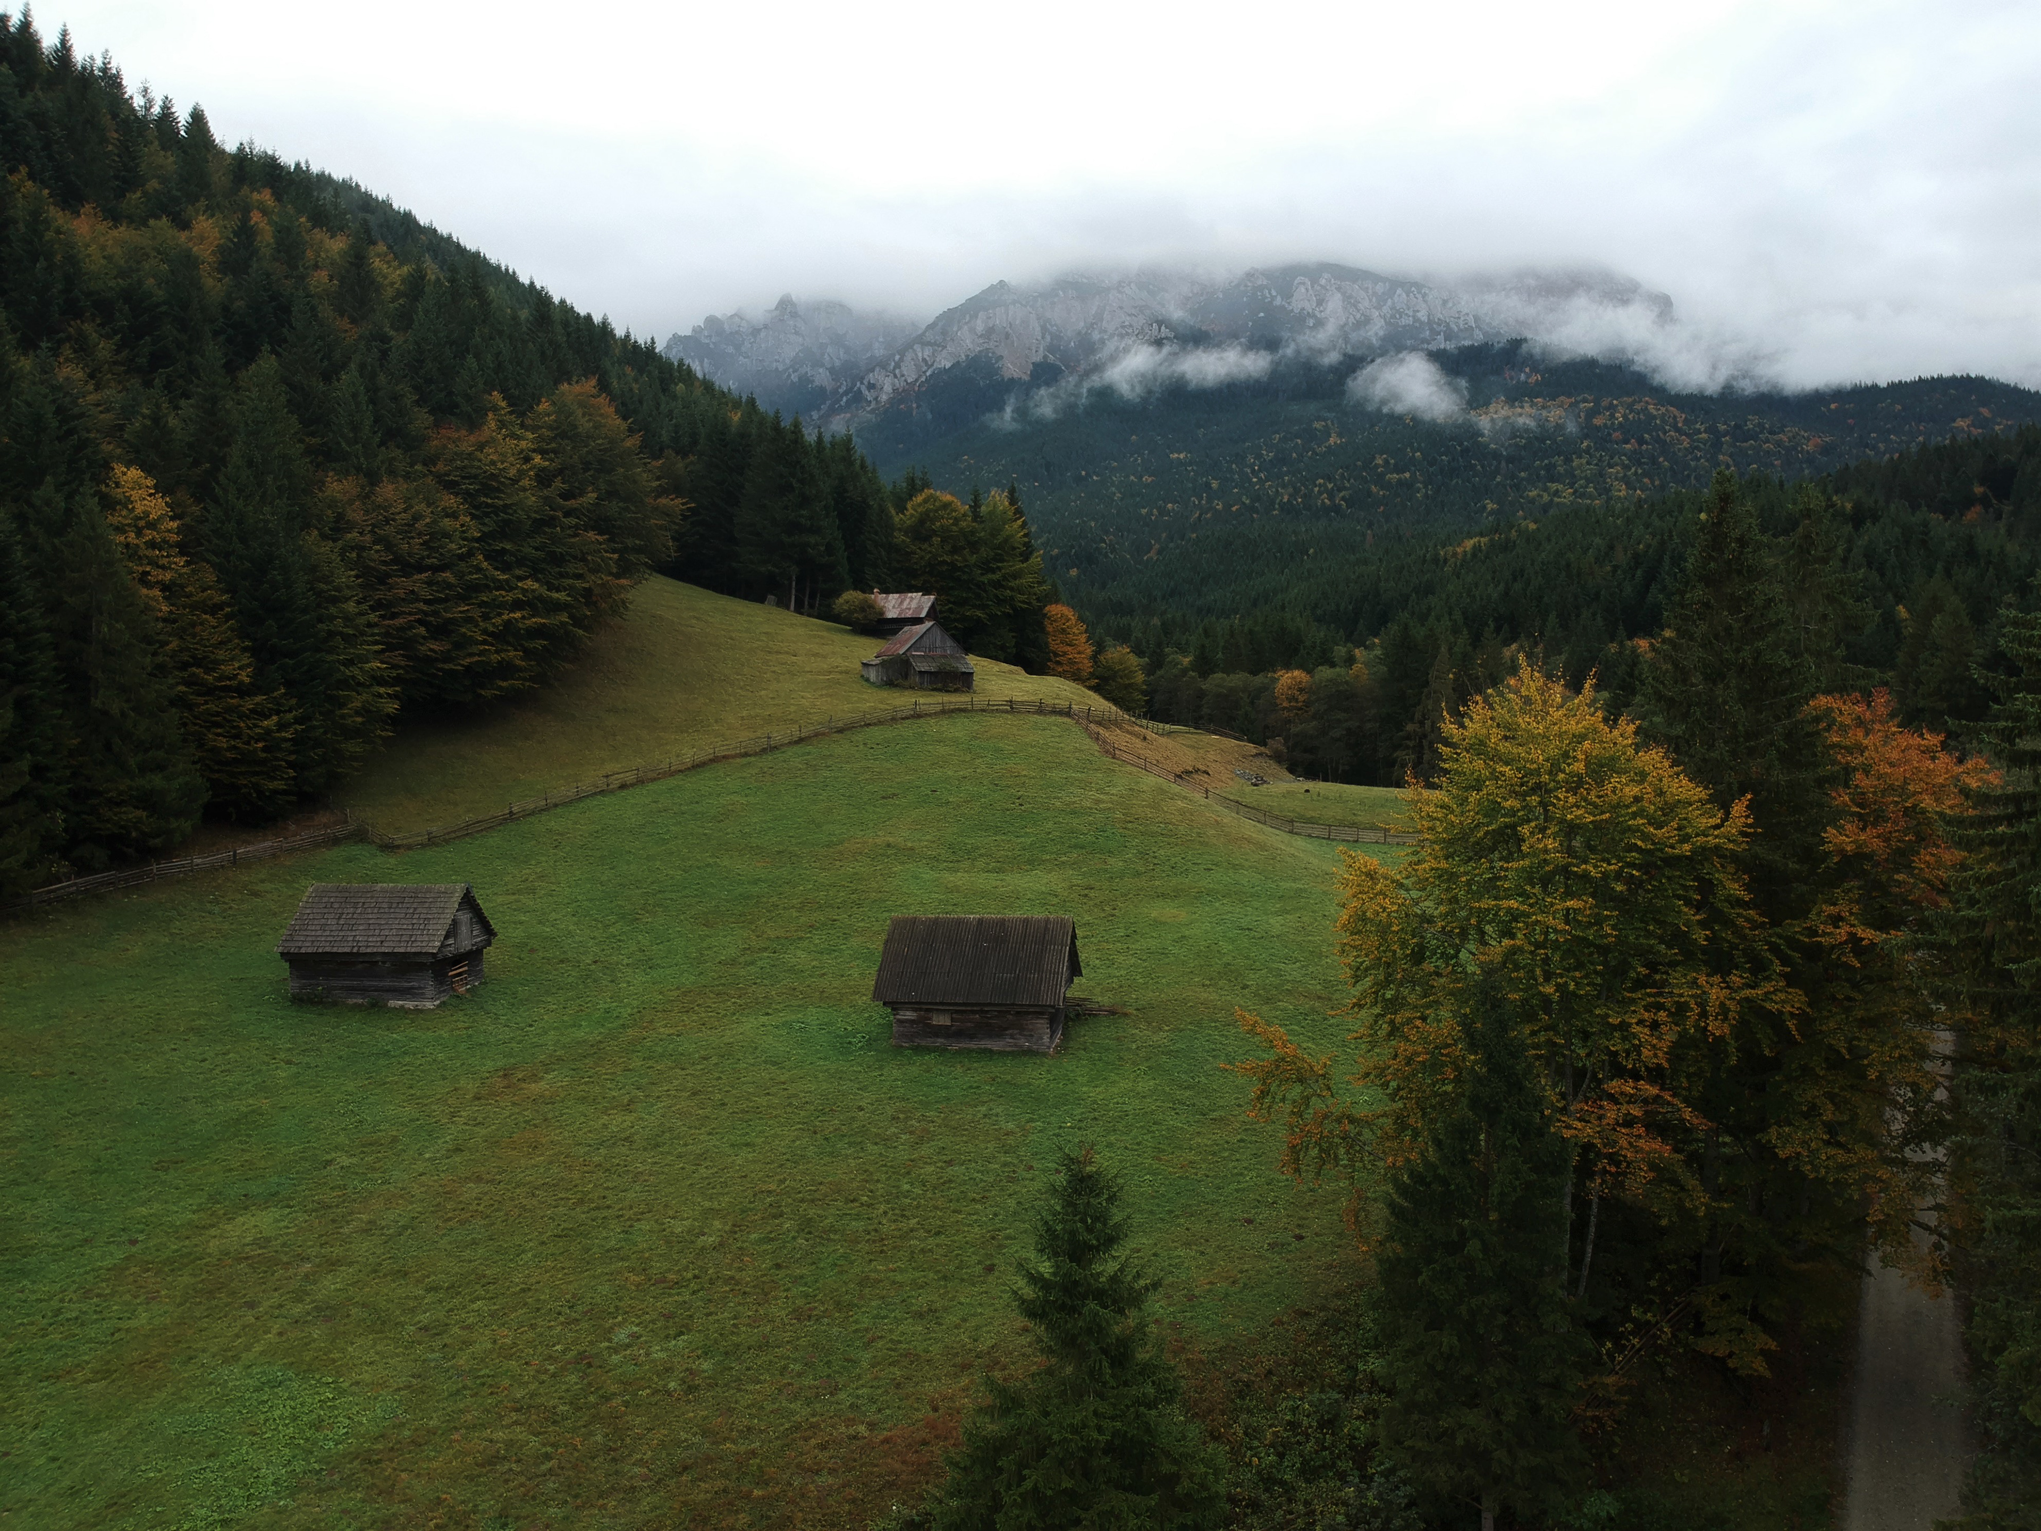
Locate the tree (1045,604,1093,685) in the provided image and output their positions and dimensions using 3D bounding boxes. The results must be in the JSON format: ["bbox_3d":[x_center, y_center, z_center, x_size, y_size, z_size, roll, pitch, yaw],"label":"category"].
[{"bbox_3d":[4.883,-11.768,148.000,5.200,8.900,5.200,-1,3,0],"label":"tree"}]

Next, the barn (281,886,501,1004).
[{"bbox_3d":[-24.115,6.606,56.460,6.500,4.148,4.262,0,3,10],"label":"barn"}]

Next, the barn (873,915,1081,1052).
[{"bbox_3d":[-1.429,7.946,55.020,6.900,4.649,5.274,0,3,11],"label":"barn"}]

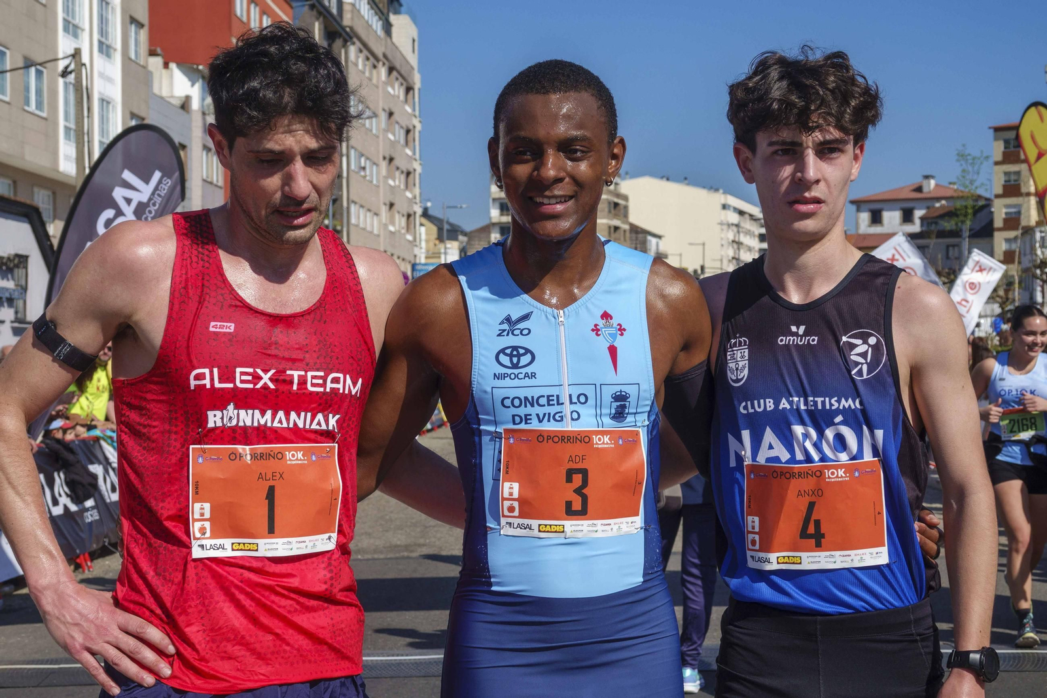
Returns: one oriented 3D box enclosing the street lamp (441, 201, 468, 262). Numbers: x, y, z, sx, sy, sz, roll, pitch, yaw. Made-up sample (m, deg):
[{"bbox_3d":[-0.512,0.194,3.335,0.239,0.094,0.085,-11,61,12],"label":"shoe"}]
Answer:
[{"bbox_3d":[-3.470,-2.600,94.000,1.400,9.800,0.300,0,-1,6],"label":"street lamp"}]

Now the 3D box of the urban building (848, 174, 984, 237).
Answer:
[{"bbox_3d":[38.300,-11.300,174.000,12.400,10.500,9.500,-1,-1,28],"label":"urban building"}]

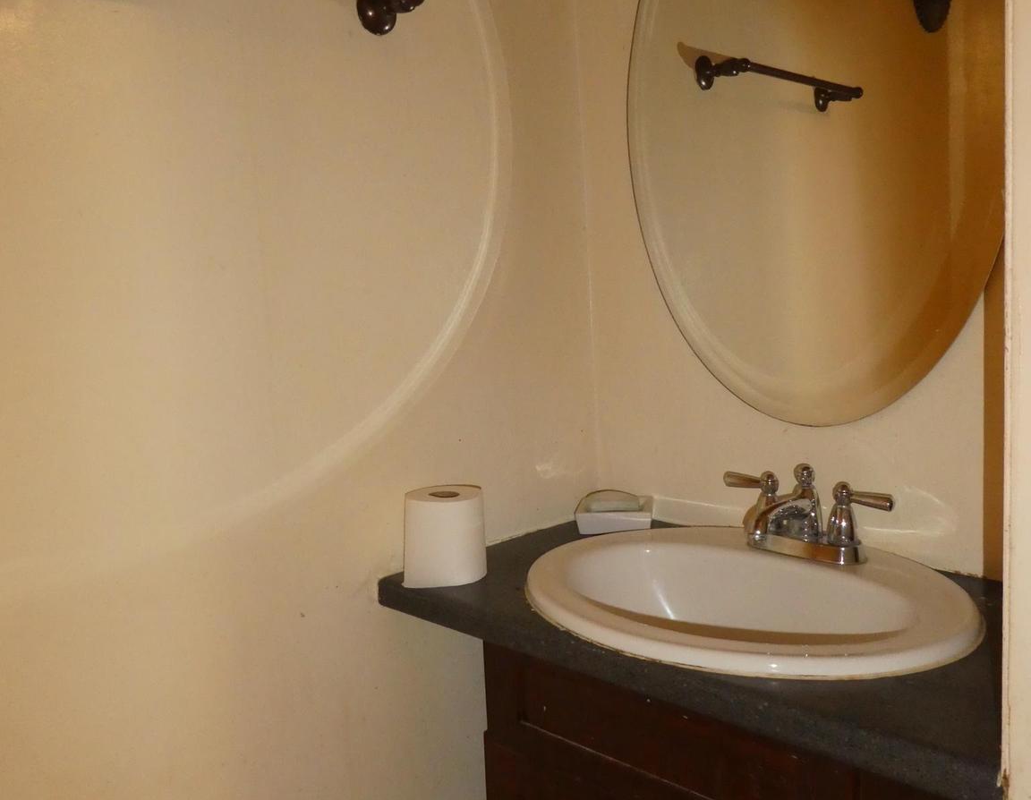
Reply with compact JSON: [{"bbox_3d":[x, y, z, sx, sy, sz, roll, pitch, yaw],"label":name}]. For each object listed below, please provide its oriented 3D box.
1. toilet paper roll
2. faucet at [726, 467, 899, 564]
[{"bbox_3d":[-0.087,0.166,1.181,0.099,0.102,0.099,-4,7,0],"label":"toilet paper roll"},{"bbox_3d":[0.318,0.135,1.113,0.139,0.105,0.226,-11,10,-43],"label":"faucet"}]

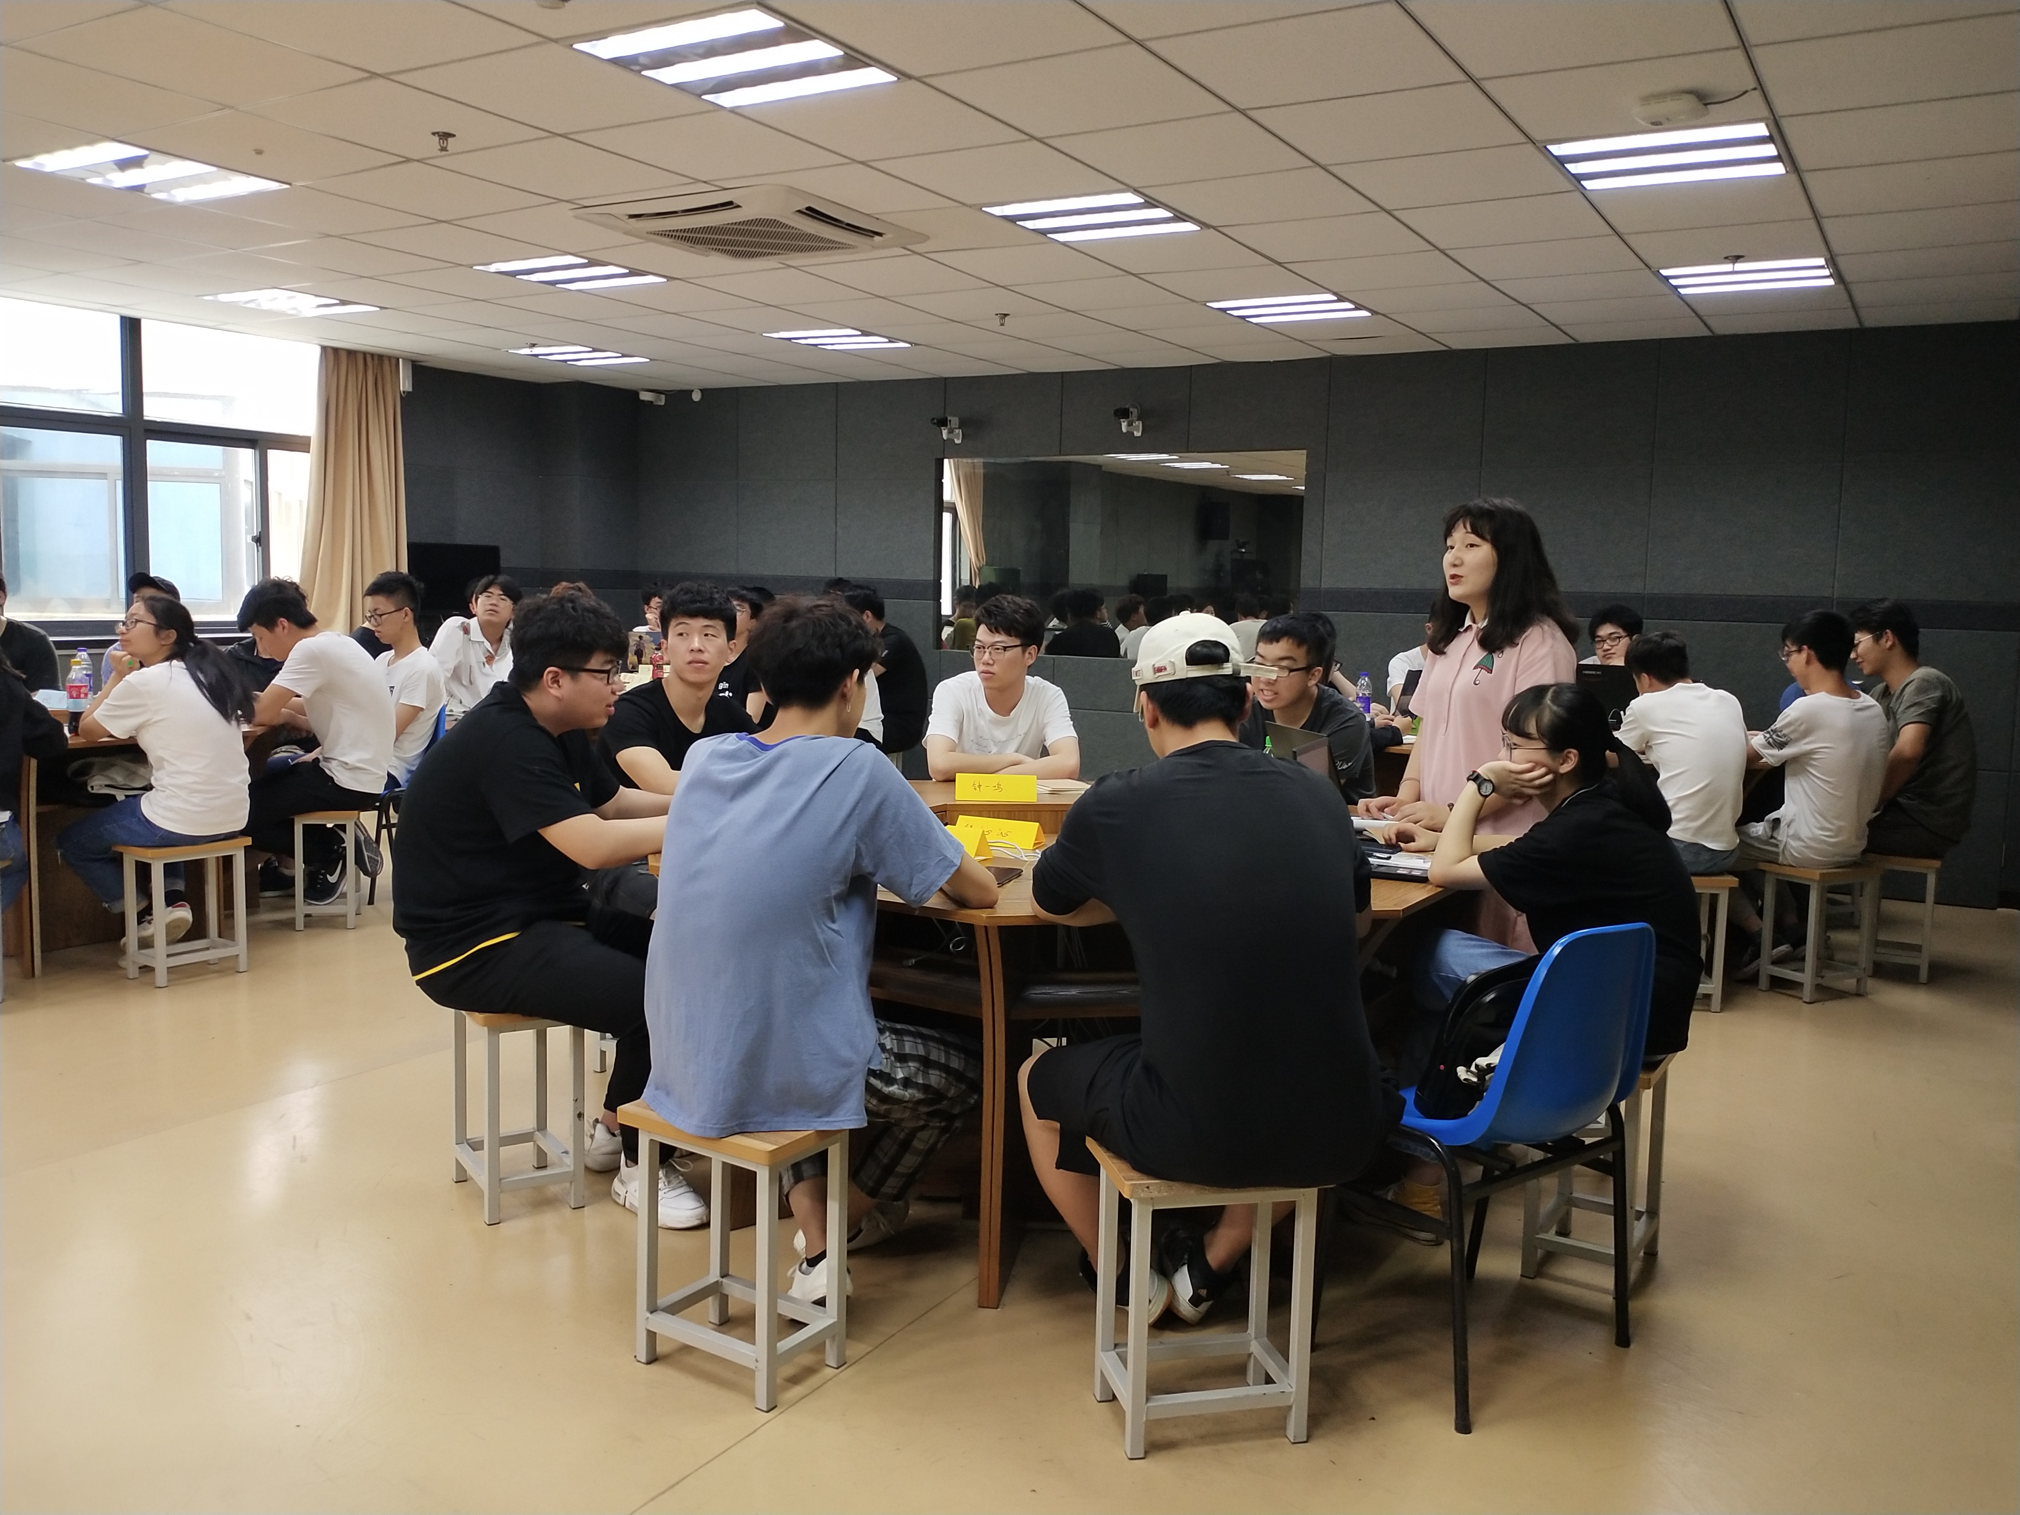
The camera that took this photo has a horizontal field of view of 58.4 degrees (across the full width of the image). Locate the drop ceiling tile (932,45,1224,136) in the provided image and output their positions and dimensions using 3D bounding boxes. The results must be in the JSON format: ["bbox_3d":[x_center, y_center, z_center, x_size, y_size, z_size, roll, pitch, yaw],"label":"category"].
[{"bbox_3d":[0.198,-1.703,4.628,0.600,0.020,0.600,4,5,30],"label":"drop ceiling tile"}]

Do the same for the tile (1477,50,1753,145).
[{"bbox_3d":[1.491,-1.589,4.344,0.595,0.020,0.595,4,6,29],"label":"tile"}]

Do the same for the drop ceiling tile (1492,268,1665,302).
[{"bbox_3d":[2.205,-1.803,6.921,0.595,0.020,0.595,4,6,31],"label":"drop ceiling tile"}]

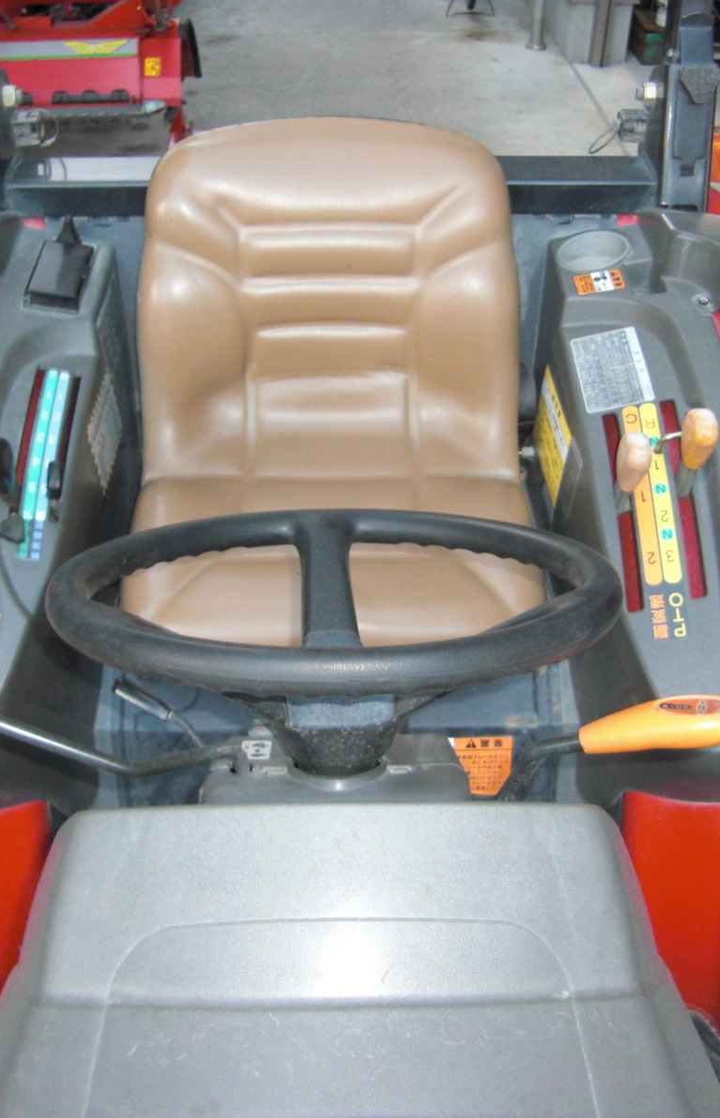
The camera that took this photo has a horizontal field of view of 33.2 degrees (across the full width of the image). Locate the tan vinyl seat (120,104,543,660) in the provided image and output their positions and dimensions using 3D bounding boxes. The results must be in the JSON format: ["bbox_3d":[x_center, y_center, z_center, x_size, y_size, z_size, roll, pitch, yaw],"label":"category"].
[{"bbox_3d":[-0.032,-0.175,1.347,0.470,0.455,0.490,-1,41,-1],"label":"tan vinyl seat"}]

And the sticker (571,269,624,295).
[{"bbox_3d":[0.296,-0.343,1.490,0.056,0.003,0.042,-7,47,13],"label":"sticker"}]

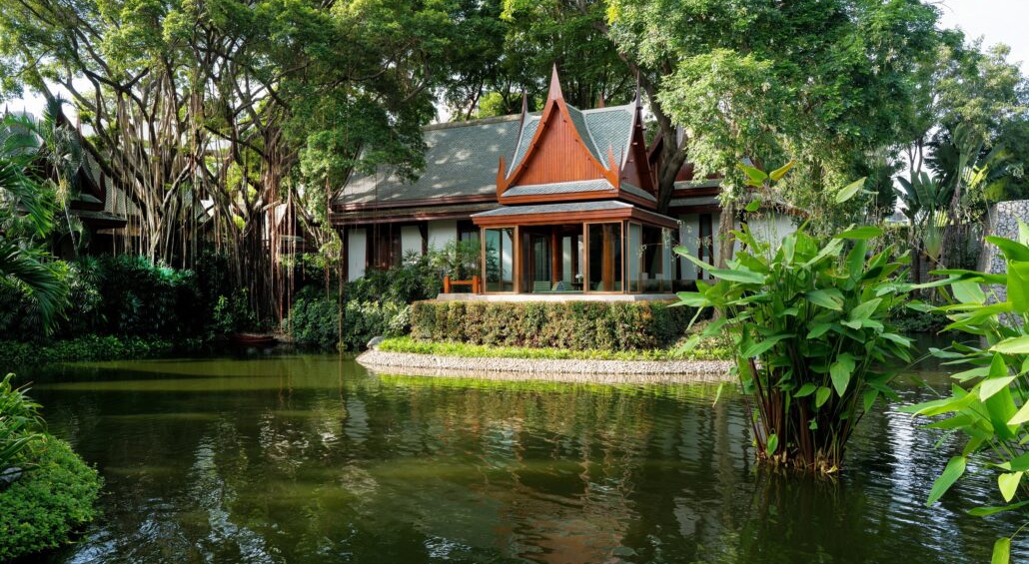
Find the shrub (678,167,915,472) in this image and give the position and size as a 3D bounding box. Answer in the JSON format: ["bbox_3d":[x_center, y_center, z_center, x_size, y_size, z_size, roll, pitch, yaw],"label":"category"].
[{"bbox_3d":[3.300,0.394,8.395,2.750,3.500,2.500,0,-1,0],"label":"shrub"}]

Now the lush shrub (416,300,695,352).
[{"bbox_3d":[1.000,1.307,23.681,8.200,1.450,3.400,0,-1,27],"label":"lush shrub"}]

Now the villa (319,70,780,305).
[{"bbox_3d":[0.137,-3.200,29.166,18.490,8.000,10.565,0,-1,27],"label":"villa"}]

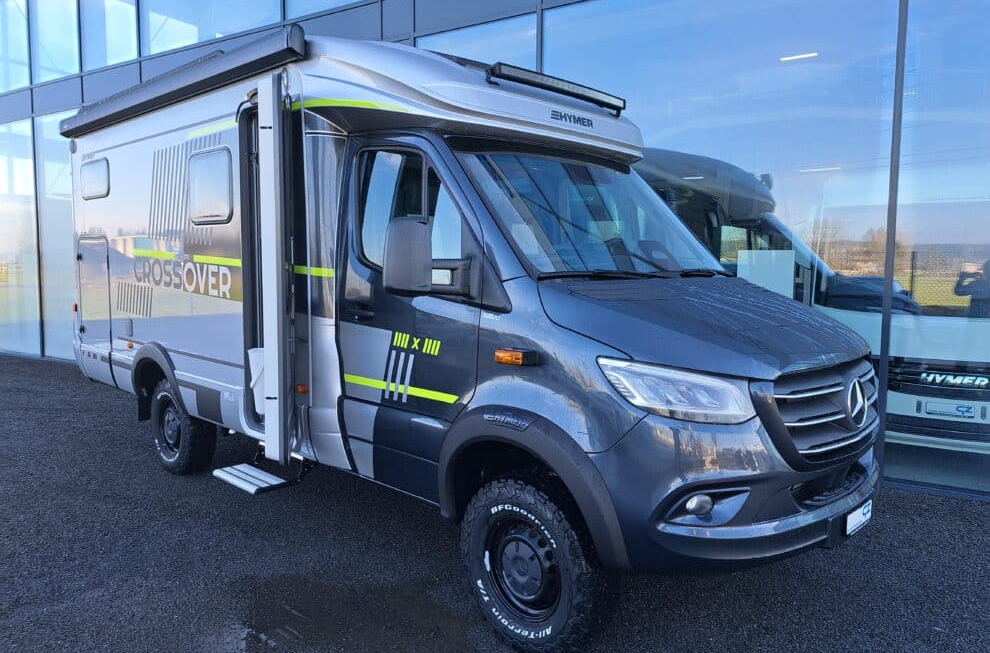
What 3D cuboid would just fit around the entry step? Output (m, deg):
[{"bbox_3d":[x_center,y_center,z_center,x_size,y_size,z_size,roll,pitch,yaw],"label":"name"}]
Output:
[{"bbox_3d":[-1.458,0.914,4.078,0.500,0.050,0.210,6,7,42],"label":"entry step"}]

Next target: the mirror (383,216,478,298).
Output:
[{"bbox_3d":[-0.266,-0.296,2.887,0.180,0.325,0.410,6,7,42],"label":"mirror"}]

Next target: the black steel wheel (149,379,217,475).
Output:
[{"bbox_3d":[-2.514,0.793,5.533,0.780,0.780,0.260,6,7,42],"label":"black steel wheel"}]

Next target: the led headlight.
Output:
[{"bbox_3d":[0.713,0.261,2.697,0.480,0.270,0.450,6,7,42],"label":"led headlight"}]

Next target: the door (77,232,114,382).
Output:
[{"bbox_3d":[-3.496,-0.152,6.035,0.810,1.270,0.060,6,7,42],"label":"door"}]

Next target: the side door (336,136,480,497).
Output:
[{"bbox_3d":[-0.401,-0.064,3.426,1.110,1.770,0.190,6,7,42],"label":"side door"}]

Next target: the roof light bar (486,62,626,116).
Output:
[{"bbox_3d":[0.382,-1.304,3.850,0.110,0.110,1.180,6,7,42],"label":"roof light bar"}]

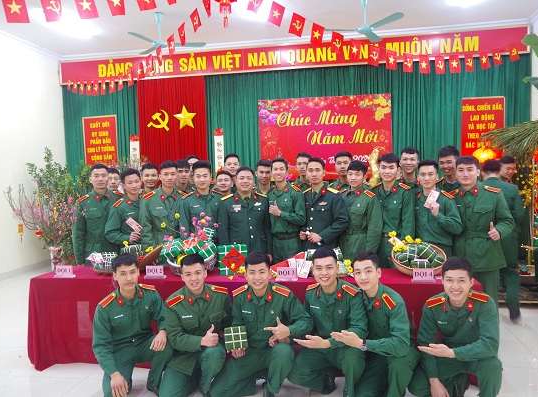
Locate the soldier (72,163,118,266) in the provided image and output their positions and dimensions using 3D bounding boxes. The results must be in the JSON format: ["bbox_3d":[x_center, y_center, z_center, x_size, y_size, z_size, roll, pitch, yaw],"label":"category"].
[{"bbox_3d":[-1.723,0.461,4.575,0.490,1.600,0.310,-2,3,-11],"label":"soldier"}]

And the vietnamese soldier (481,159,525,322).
[{"bbox_3d":[2.420,0.436,4.734,0.510,1.690,0.420,-1,2,12],"label":"vietnamese soldier"}]

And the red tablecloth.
[{"bbox_3d":[-0.194,1.004,3.721,3.540,0.760,0.590,-1,3,9],"label":"red tablecloth"}]

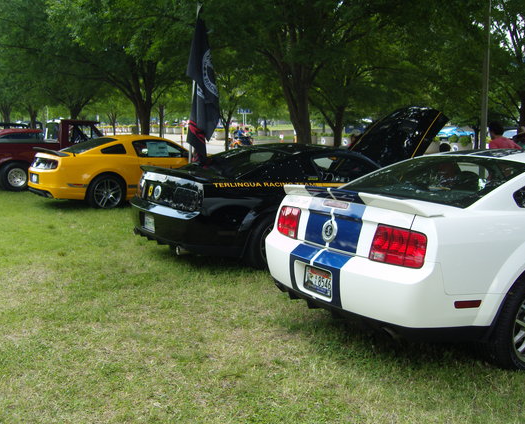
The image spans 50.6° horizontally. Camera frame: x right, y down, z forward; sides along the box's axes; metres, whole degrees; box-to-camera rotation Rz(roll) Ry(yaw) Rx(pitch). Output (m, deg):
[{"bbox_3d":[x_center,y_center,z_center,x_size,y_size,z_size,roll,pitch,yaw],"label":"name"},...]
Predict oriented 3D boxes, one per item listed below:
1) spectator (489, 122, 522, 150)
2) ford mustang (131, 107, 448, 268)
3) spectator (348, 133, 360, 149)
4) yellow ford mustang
[{"bbox_3d":[3.456,-0.403,8.016,0.520,1.790,0.360,-5,11,-36],"label":"spectator"},{"bbox_3d":[0.715,-0.452,7.522,4.770,1.880,1.900,-5,10,-35],"label":"ford mustang"},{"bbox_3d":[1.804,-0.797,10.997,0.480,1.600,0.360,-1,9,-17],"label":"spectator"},{"bbox_3d":[-2.308,-0.900,11.590,4.780,1.400,1.880,-5,11,-35],"label":"yellow ford mustang"}]

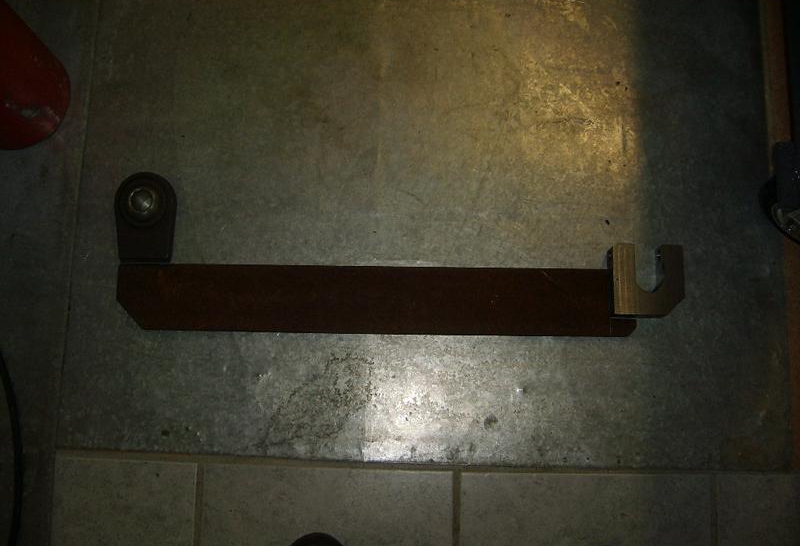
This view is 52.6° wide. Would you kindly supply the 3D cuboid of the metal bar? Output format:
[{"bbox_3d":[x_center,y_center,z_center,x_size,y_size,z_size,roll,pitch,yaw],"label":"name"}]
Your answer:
[{"bbox_3d":[-0.030,0.035,1.016,0.645,0.020,0.084,1,80,0],"label":"metal bar"}]

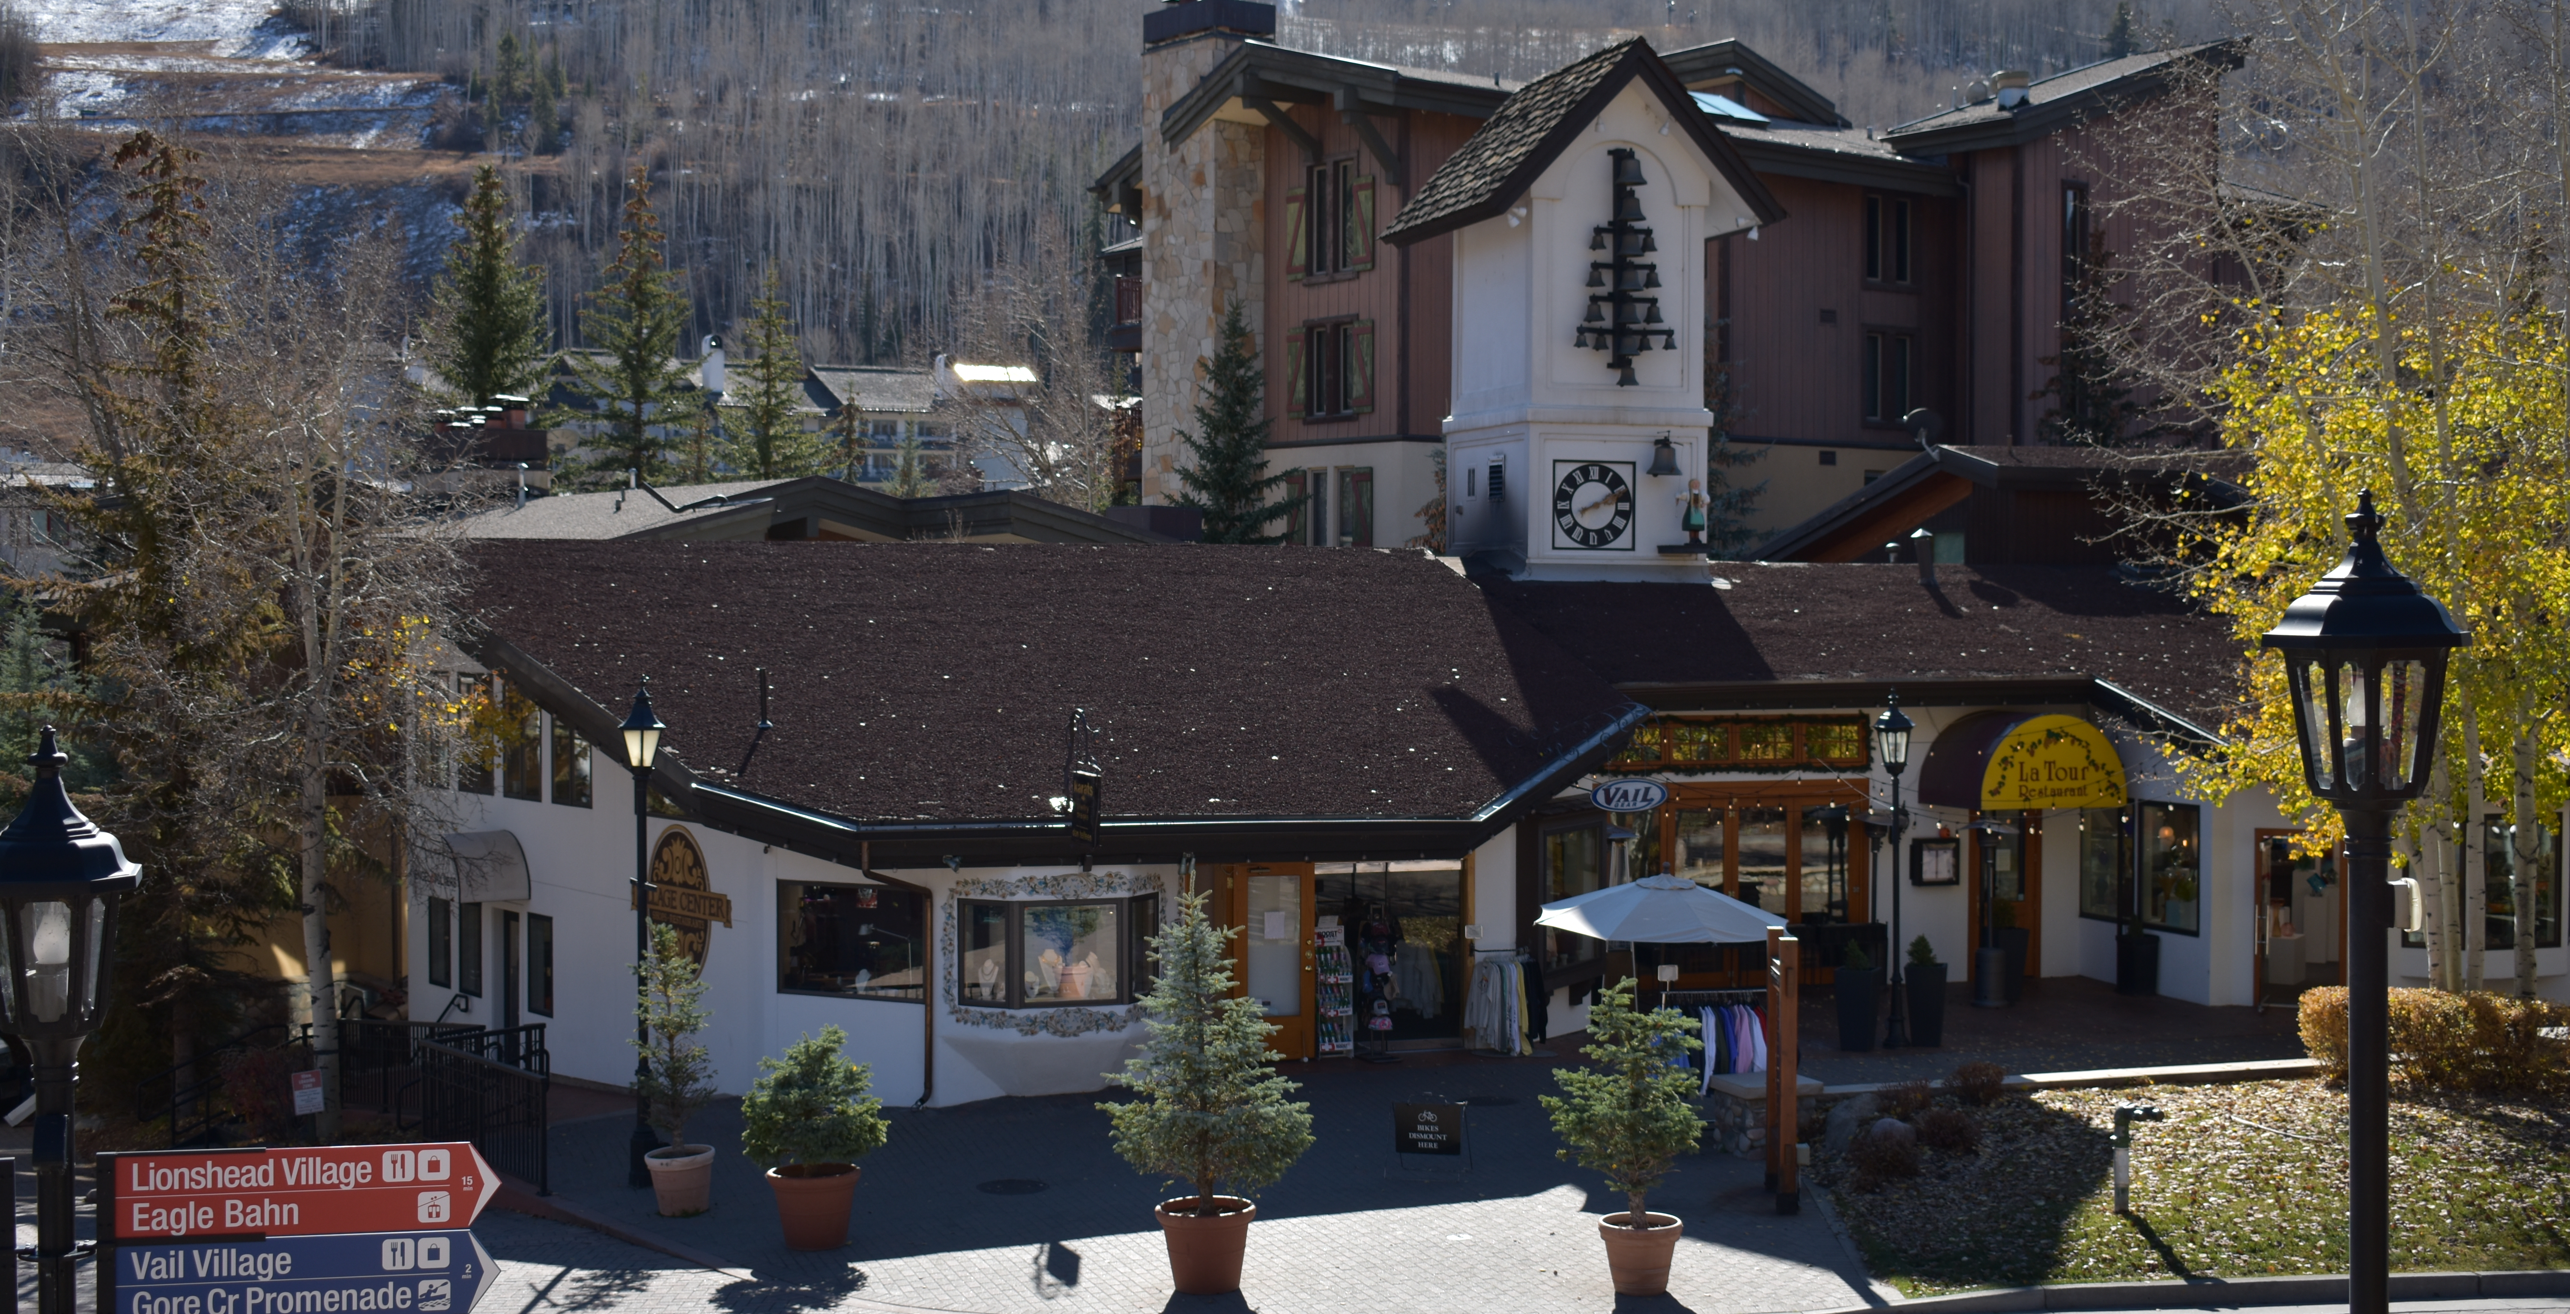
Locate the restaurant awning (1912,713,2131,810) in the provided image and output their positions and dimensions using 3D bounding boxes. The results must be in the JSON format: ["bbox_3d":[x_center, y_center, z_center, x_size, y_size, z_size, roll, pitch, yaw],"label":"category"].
[{"bbox_3d":[9.552,1.340,38.965,2.043,1.281,1.650,0,1,-13],"label":"restaurant awning"}]

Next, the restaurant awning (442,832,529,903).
[{"bbox_3d":[-10.580,2.680,38.850,0.950,0.920,1.850,0,1,-34],"label":"restaurant awning"}]

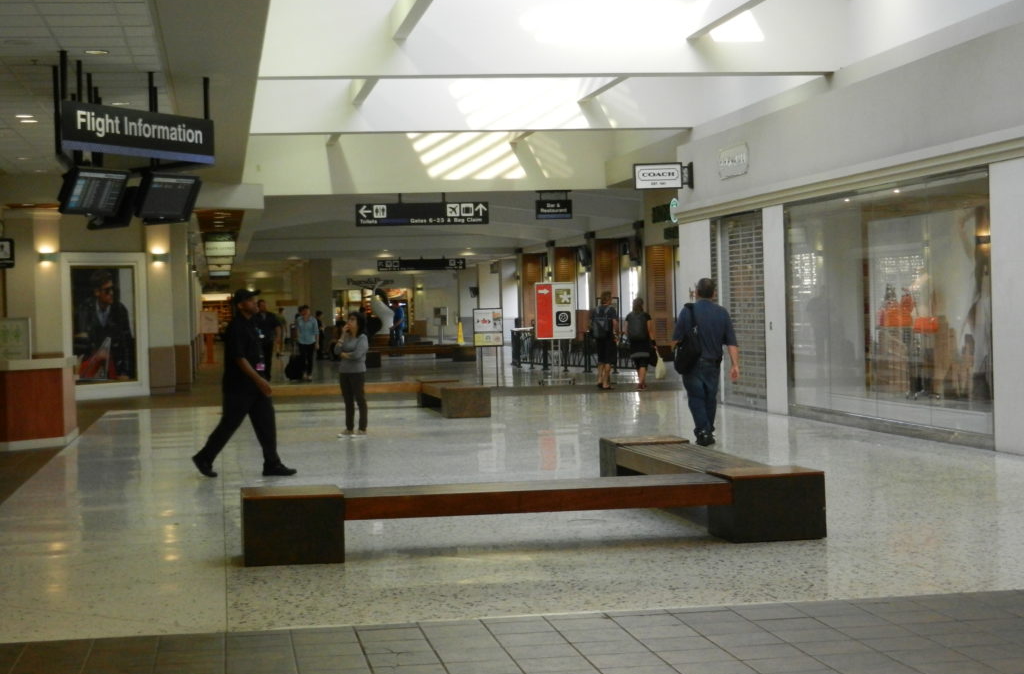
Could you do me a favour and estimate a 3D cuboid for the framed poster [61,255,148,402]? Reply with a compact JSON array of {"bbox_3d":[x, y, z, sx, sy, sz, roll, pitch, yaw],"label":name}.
[{"bbox_3d":[-7.939,-0.221,34.536,0.120,2.823,2.100,-1,1,37],"label":"framed poster"}]

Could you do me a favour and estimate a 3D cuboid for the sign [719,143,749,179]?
[{"bbox_3d":[3.099,-2.472,25.024,0.060,0.400,1.340,-2,1,-9],"label":"sign"}]

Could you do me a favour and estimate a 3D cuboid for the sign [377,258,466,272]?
[{"bbox_3d":[-3.288,-2.638,64.795,3.248,0.410,0.140,-2,1,-9],"label":"sign"}]

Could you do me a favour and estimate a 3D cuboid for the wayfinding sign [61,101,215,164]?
[{"bbox_3d":[-3.731,-2.030,17.826,0.090,0.465,2.422,-1,1,26],"label":"wayfinding sign"}]

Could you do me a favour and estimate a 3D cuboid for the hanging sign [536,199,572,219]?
[{"bbox_3d":[0.804,-2.400,33.546,0.693,0.360,0.100,-2,1,-9],"label":"hanging sign"}]

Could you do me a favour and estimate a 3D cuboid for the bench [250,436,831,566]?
[{"bbox_3d":[-0.126,1.107,12.731,3.650,0.415,3.610,-2,1,-10],"label":"bench"}]

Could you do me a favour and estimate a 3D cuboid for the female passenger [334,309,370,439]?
[{"bbox_3d":[-1.991,0.451,21.908,0.350,1.540,0.430,-2,1,-44],"label":"female passenger"}]

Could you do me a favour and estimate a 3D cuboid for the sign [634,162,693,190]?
[{"bbox_3d":[2.358,-2.505,27.620,0.900,0.430,0.110,-2,1,-9],"label":"sign"}]

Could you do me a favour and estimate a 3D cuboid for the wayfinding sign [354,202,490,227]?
[{"bbox_3d":[-1.659,-2.286,33.143,2.488,0.405,0.120,-2,1,-9],"label":"wayfinding sign"}]

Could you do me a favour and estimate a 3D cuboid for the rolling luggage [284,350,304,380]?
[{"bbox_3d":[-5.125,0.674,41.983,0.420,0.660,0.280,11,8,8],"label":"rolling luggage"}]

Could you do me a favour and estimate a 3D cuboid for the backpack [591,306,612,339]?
[{"bbox_3d":[1.652,-0.258,32.650,0.360,0.560,0.220,-1,1,12],"label":"backpack"}]

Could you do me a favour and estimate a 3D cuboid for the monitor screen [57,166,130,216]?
[{"bbox_3d":[-4.100,-1.433,17.378,0.110,0.460,0.790,22,11,24],"label":"monitor screen"}]

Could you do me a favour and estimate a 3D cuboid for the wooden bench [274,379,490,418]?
[{"bbox_3d":[-2.357,0.937,25.970,3.618,0.416,3.458,-2,1,-9],"label":"wooden bench"}]

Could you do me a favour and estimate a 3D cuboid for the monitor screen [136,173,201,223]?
[{"bbox_3d":[-3.504,-1.425,18.077,0.120,0.480,0.771,22,12,27],"label":"monitor screen"}]

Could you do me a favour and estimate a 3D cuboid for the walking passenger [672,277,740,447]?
[{"bbox_3d":[2.076,0.268,18.992,0.660,1.760,0.480,-2,1,-5],"label":"walking passenger"}]

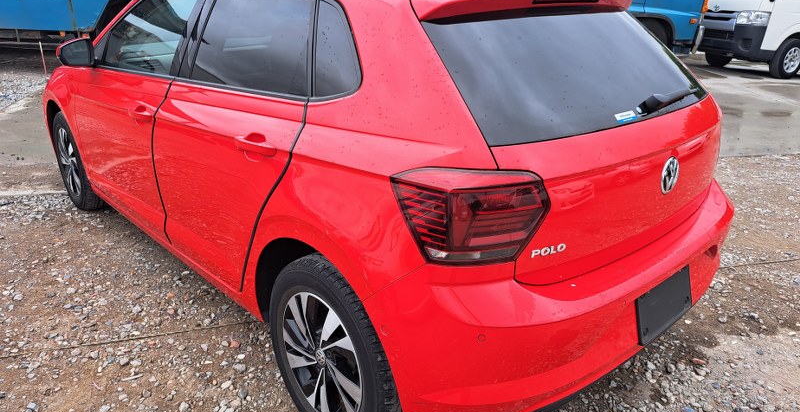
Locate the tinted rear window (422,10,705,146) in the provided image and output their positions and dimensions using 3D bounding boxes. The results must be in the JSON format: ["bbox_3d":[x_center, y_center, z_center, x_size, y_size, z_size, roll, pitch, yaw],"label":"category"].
[{"bbox_3d":[0.600,-0.436,1.736,1.330,0.100,0.436,-17,71,-41],"label":"tinted rear window"}]

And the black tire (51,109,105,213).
[{"bbox_3d":[-1.955,-0.289,3.444,0.190,0.622,0.622,-17,29,-41],"label":"black tire"}]

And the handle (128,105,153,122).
[{"bbox_3d":[-1.072,-0.378,2.287,0.046,0.048,0.220,-17,29,-41],"label":"handle"}]

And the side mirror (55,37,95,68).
[{"bbox_3d":[-1.479,-0.711,2.570,0.190,0.135,0.150,-17,29,-41],"label":"side mirror"}]

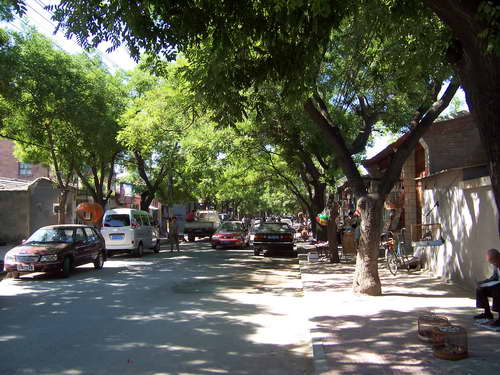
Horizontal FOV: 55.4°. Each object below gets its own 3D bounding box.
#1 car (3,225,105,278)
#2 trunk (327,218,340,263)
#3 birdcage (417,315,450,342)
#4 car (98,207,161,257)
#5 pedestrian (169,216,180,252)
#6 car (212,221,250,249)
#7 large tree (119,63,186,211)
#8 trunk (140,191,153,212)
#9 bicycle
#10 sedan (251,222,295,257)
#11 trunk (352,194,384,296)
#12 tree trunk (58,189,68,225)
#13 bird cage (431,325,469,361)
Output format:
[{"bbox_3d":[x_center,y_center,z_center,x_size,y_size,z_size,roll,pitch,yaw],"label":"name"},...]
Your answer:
[{"bbox_3d":[-5.625,1.825,14.197,1.640,1.410,3.950,0,-4,5],"label":"car"},{"bbox_3d":[2.917,1.725,16.510,0.420,1.750,0.420,0,-4,5],"label":"trunk"},{"bbox_3d":[2.276,1.742,5.888,0.400,0.230,0.400,0,-4,0],"label":"birdcage"},{"bbox_3d":[-5.257,2.030,21.428,1.550,1.950,4.000,0,-4,5],"label":"car"},{"bbox_3d":[-3.579,2.249,22.802,0.520,1.670,0.380,0,-4,-1],"label":"pedestrian"},{"bbox_3d":[-0.967,2.659,27.026,1.660,1.410,4.300,0,-4,5],"label":"car"},{"bbox_3d":[-5.511,-1.641,27.164,4.400,10.000,4.400,0,-4,5],"label":"large tree"},{"bbox_3d":[-5.878,1.752,26.943,0.600,3.100,0.600,0,-4,5],"label":"trunk"},{"bbox_3d":[4.019,1.810,13.038,0.600,1.080,1.700,-2,-4,30],"label":"bicycle"},{"bbox_3d":[1.206,2.341,22.136,1.700,1.420,4.500,0,-4,5],"label":"sedan"},{"bbox_3d":[2.385,1.123,9.560,0.570,2.000,0.540,0,-4,5],"label":"trunk"},{"bbox_3d":[-7.046,1.418,17.946,0.300,2.600,0.300,0,-4,5],"label":"tree trunk"},{"bbox_3d":[2.203,1.696,5.238,0.385,0.290,0.385,0,-4,5],"label":"bird cage"}]

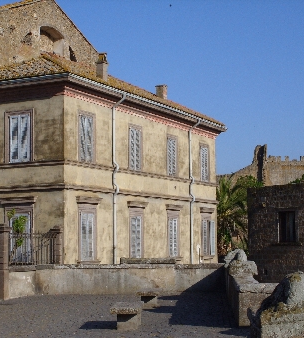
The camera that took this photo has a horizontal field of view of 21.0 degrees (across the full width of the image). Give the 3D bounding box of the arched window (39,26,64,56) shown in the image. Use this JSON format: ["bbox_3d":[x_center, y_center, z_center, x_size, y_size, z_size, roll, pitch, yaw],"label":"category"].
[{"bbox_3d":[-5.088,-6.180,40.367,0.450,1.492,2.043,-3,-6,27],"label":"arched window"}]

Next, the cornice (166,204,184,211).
[{"bbox_3d":[1.140,1.945,40.810,0.200,0.245,1.640,-3,-6,27],"label":"cornice"}]

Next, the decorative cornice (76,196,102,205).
[{"bbox_3d":[-2.536,1.293,33.537,0.200,0.245,1.700,-3,-6,27],"label":"decorative cornice"}]

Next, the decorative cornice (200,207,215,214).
[{"bbox_3d":[3.035,2.270,44.559,0.200,0.245,1.600,-3,-6,27],"label":"decorative cornice"}]

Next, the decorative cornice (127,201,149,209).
[{"bbox_3d":[-0.609,1.639,37.350,0.200,0.245,1.680,-3,-6,27],"label":"decorative cornice"}]

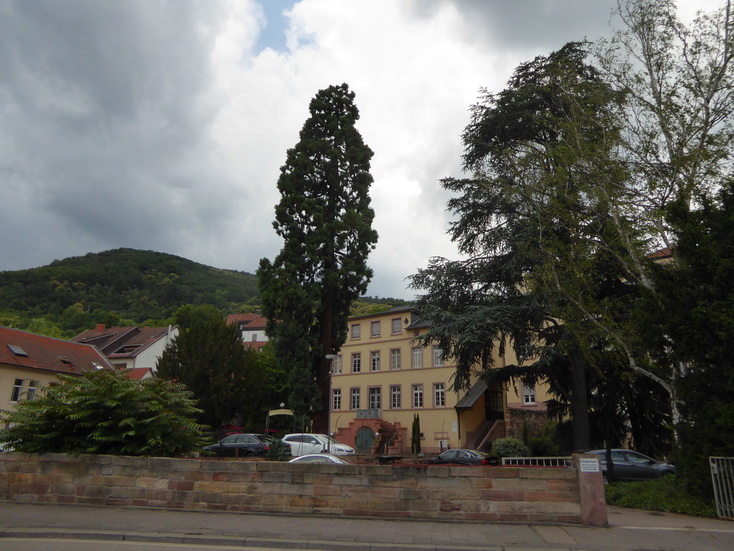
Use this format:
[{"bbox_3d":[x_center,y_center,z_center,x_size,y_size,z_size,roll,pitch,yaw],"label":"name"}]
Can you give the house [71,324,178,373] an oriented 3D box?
[{"bbox_3d":[-32.656,15.374,71.285,21.000,12.500,11.000,-13,-23,37],"label":"house"}]

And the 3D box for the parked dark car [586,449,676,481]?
[{"bbox_3d":[11.167,8.258,21.918,4.400,1.470,1.820,2,-18,-2],"label":"parked dark car"}]

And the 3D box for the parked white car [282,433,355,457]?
[{"bbox_3d":[-2.775,9.522,28.003,4.420,1.520,1.820,-10,-22,32],"label":"parked white car"}]

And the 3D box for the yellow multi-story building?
[{"bbox_3d":[5.729,12.477,58.072,18.500,14.600,16.000,-12,-23,36],"label":"yellow multi-story building"}]

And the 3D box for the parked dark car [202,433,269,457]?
[{"bbox_3d":[-5.997,8.491,24.942,4.680,1.440,1.830,-10,-22,31],"label":"parked dark car"}]

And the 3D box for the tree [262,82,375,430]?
[{"bbox_3d":[-3.698,-2.520,43.982,9.600,34.000,9.200,2,-18,0],"label":"tree"}]

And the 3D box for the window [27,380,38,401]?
[{"bbox_3d":[-29.395,10.326,44.757,0.150,1.600,0.720,-13,-23,37],"label":"window"}]

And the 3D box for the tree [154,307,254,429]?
[{"bbox_3d":[-13.357,8.088,42.489,7.900,12.400,7.900,2,-18,0],"label":"tree"}]

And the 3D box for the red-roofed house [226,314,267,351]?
[{"bbox_3d":[-27.917,15.673,123.052,14.000,12.500,11.000,6,-19,-14],"label":"red-roofed house"}]

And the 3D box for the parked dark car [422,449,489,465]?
[{"bbox_3d":[5.242,10.778,29.349,4.500,1.420,1.760,-13,-23,38],"label":"parked dark car"}]

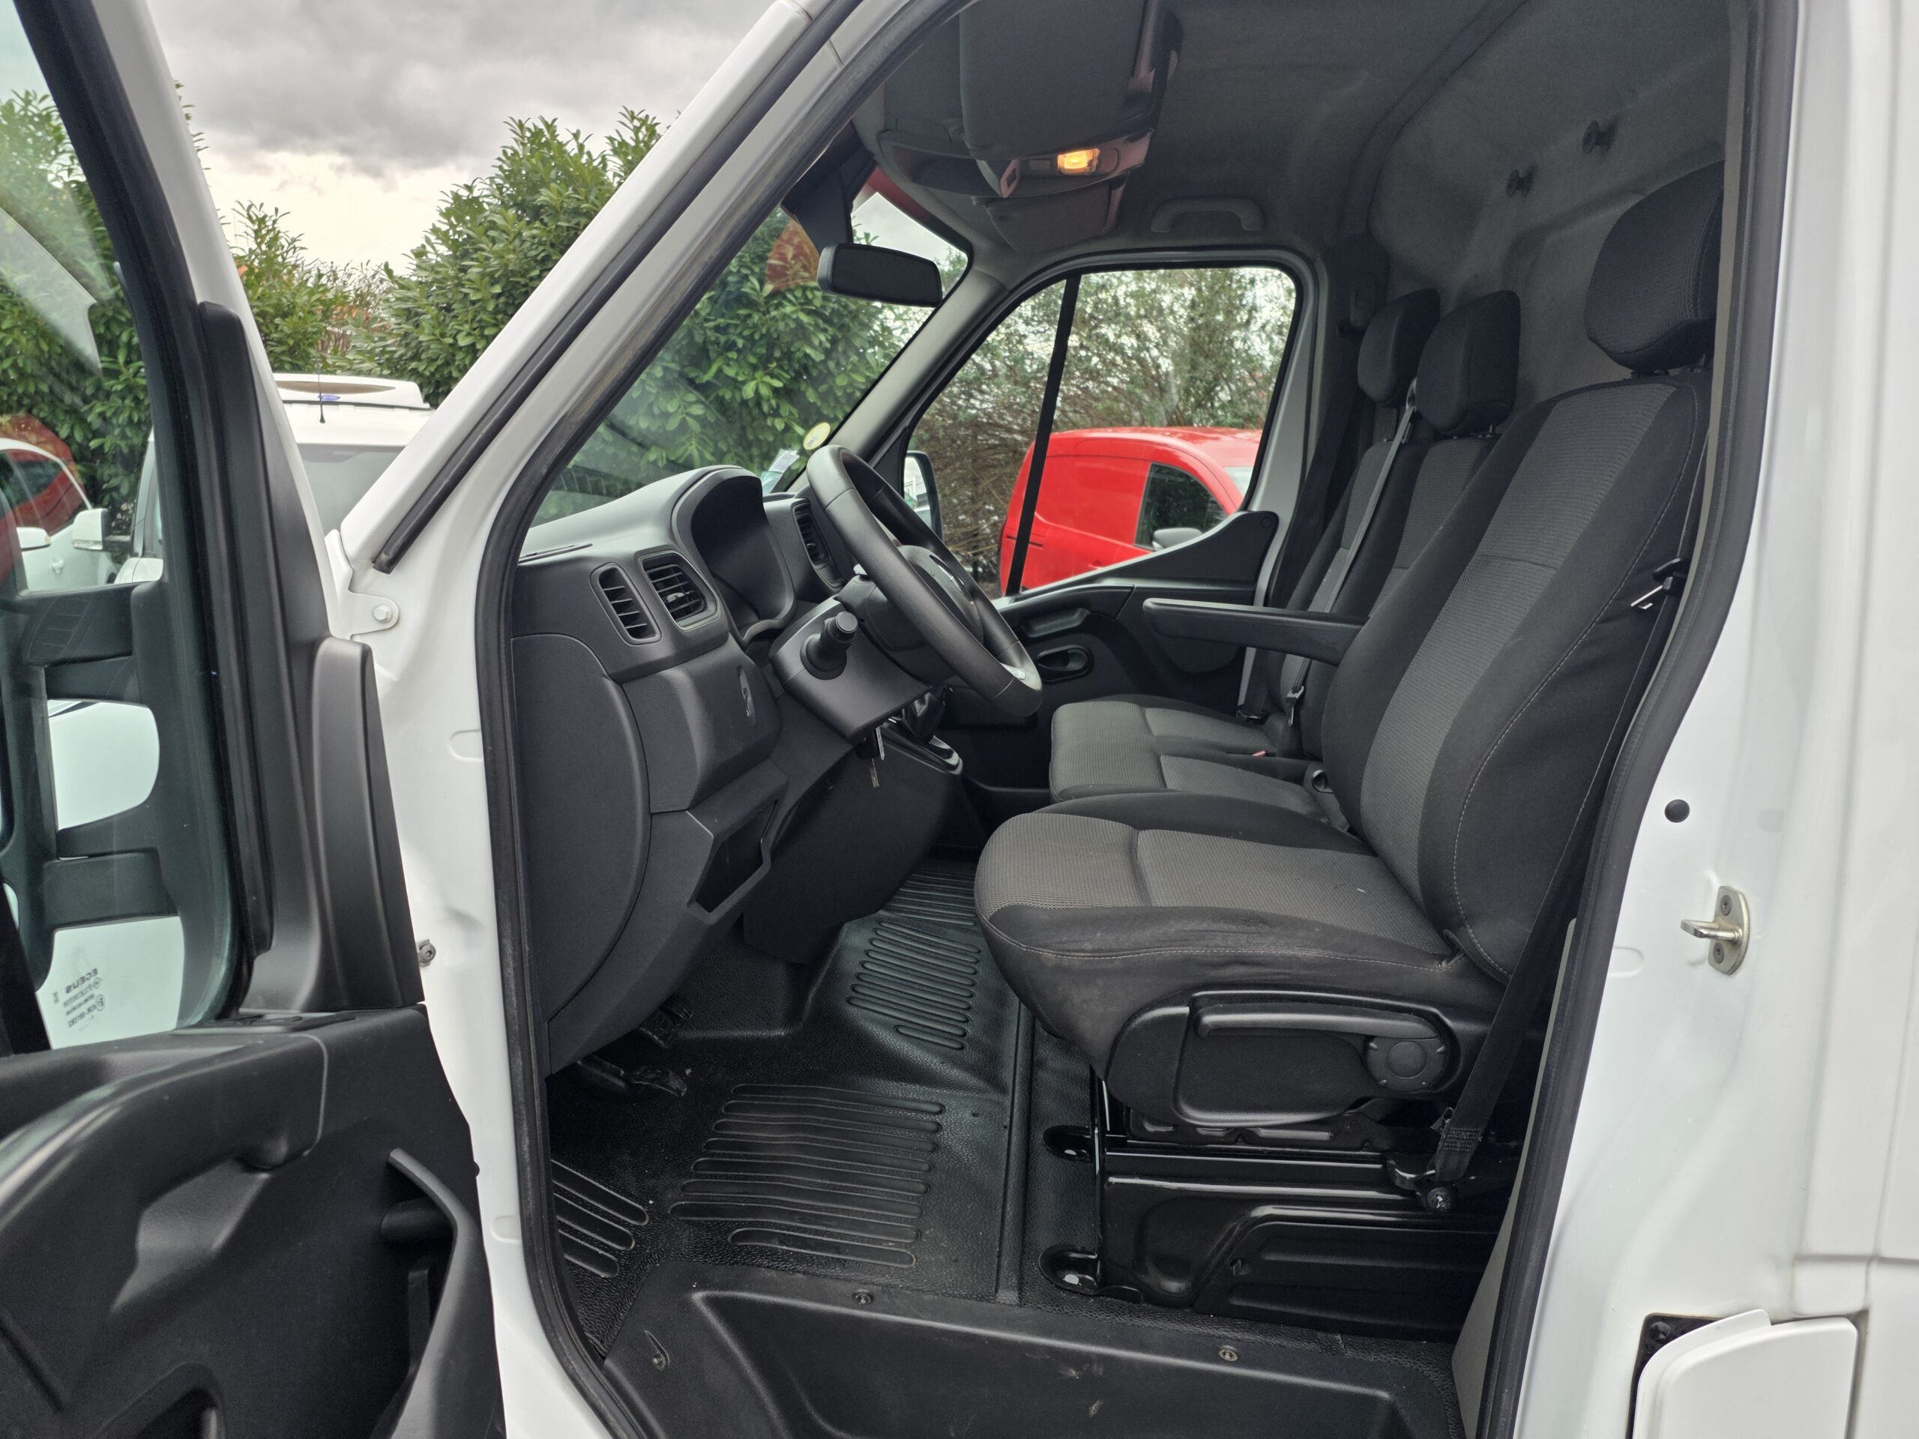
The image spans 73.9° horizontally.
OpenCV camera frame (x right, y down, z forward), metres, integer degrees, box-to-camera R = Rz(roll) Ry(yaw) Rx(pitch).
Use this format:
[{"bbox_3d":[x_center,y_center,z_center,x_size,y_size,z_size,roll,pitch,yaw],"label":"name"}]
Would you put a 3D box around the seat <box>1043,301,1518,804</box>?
[{"bbox_3d":[0.515,-0.242,2.182,0.725,0.980,0.900,0,12,5],"label":"seat"}]

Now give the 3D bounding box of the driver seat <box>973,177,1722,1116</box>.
[{"bbox_3d":[0.435,-0.112,1.437,0.837,0.955,0.520,0,12,5],"label":"driver seat"}]

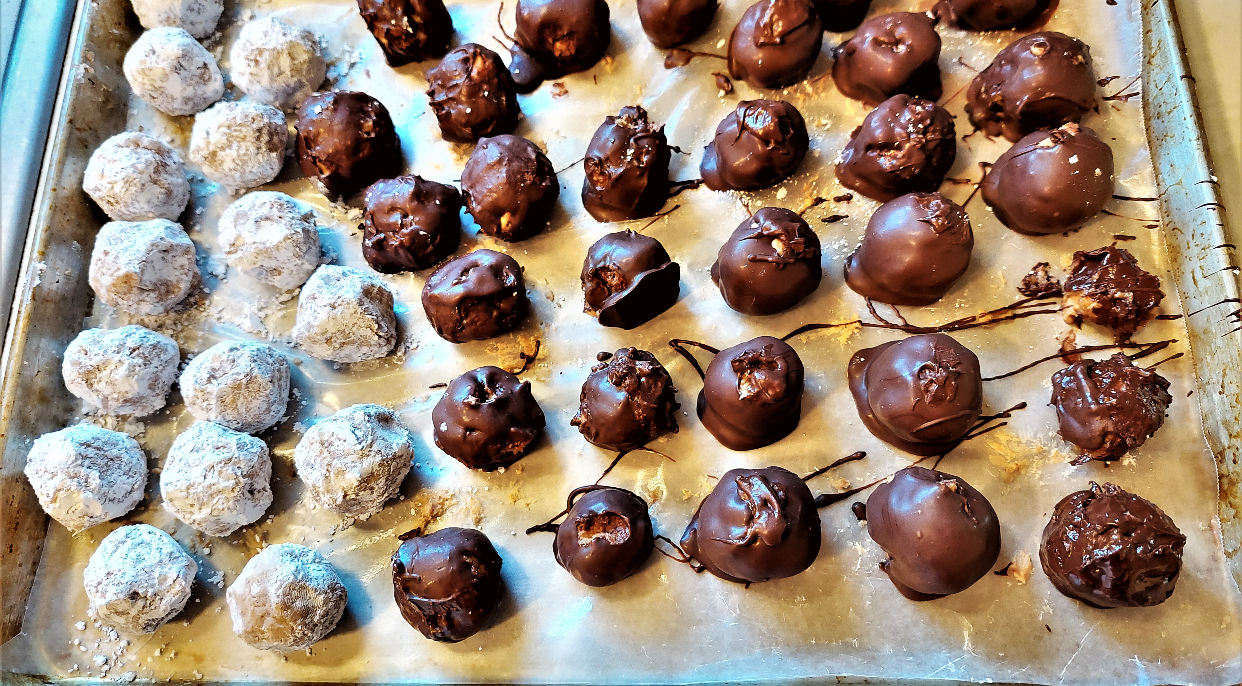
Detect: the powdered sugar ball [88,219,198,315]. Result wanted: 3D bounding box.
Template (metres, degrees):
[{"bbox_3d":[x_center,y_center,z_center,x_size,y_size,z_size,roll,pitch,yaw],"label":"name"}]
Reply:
[{"bbox_3d":[-0.185,-0.029,0.334,0.037,0.034,0.038,0,72,1],"label":"powdered sugar ball"}]

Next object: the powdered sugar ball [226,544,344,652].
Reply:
[{"bbox_3d":[-0.112,0.085,0.289,0.038,0.033,0.035,0,72,1],"label":"powdered sugar ball"}]

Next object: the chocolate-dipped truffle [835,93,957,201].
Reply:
[{"bbox_3d":[0.108,-0.077,0.340,0.045,0.039,0.043,-1,72,1],"label":"chocolate-dipped truffle"}]

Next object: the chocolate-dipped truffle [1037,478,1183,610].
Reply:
[{"bbox_3d":[0.163,0.067,0.287,0.042,0.038,0.041,-1,72,1],"label":"chocolate-dipped truffle"}]

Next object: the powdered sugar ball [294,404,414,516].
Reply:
[{"bbox_3d":[-0.095,0.041,0.307,0.041,0.037,0.040,0,72,1],"label":"powdered sugar ball"}]

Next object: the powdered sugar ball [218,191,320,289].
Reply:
[{"bbox_3d":[-0.137,-0.040,0.336,0.037,0.034,0.039,0,72,1],"label":"powdered sugar ball"}]

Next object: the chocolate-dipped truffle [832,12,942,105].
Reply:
[{"bbox_3d":[0.110,-0.118,0.358,0.044,0.034,0.038,0,70,1],"label":"chocolate-dipped truffle"}]

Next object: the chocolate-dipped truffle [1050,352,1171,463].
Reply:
[{"bbox_3d":[0.175,0.023,0.309,0.039,0.034,0.039,-1,72,1],"label":"chocolate-dipped truffle"}]

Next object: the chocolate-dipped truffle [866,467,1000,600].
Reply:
[{"bbox_3d":[0.106,0.065,0.295,0.044,0.039,0.044,-1,72,1],"label":"chocolate-dipped truffle"}]

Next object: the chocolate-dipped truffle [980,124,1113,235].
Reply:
[{"bbox_3d":[0.165,-0.064,0.336,0.048,0.039,0.044,-1,72,1],"label":"chocolate-dipped truffle"}]

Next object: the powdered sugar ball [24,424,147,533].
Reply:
[{"bbox_3d":[-0.190,0.048,0.306,0.038,0.035,0.038,0,72,1],"label":"powdered sugar ball"}]

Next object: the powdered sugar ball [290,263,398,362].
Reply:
[{"bbox_3d":[-0.102,-0.011,0.320,0.037,0.033,0.036,0,72,1],"label":"powdered sugar ball"}]

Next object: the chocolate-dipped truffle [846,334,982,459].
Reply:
[{"bbox_3d":[0.106,0.018,0.311,0.047,0.036,0.044,-1,72,1],"label":"chocolate-dipped truffle"}]

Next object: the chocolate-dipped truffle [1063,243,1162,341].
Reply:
[{"bbox_3d":[0.184,-0.019,0.323,0.034,0.029,0.036,0,70,1],"label":"chocolate-dipped truffle"}]

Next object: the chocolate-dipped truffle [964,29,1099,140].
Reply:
[{"bbox_3d":[0.161,-0.100,0.339,0.047,0.041,0.044,-1,72,1],"label":"chocolate-dipped truffle"}]

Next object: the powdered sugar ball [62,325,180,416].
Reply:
[{"bbox_3d":[-0.186,0.010,0.320,0.039,0.031,0.035,0,72,1],"label":"powdered sugar ball"}]

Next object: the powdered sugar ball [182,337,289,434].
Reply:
[{"bbox_3d":[-0.140,0.016,0.312,0.037,0.032,0.035,0,72,1],"label":"powdered sugar ball"}]

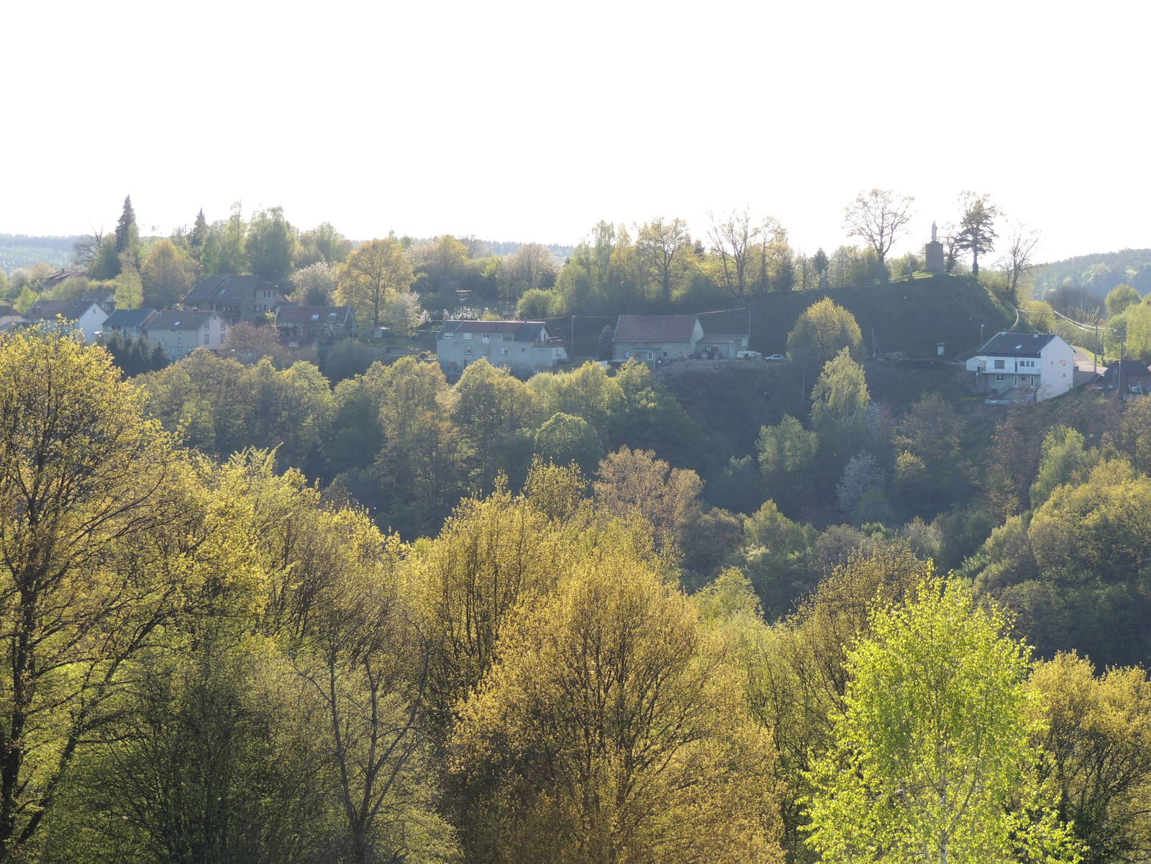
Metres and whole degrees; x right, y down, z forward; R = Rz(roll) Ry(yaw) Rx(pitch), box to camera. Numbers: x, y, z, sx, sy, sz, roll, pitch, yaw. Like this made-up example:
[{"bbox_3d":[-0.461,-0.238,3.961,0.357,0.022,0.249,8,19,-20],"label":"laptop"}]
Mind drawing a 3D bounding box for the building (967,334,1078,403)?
[{"bbox_3d":[84.010,-12.350,629.300,10.500,12.400,17.500,-3,4,-40],"label":"building"}]

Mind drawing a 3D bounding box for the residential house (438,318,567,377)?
[{"bbox_3d":[-14.590,-16.660,659.630,23.500,11.300,10.000,1,3,16],"label":"residential house"}]

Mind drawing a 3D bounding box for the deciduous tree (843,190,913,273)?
[{"bbox_3d":[66.030,-43.620,725.700,15.800,18.900,15.800,0,3,5],"label":"deciduous tree"}]

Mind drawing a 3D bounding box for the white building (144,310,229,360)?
[{"bbox_3d":[-81.750,-20.340,703.000,15.200,10.840,10.000,2,4,35],"label":"white building"}]

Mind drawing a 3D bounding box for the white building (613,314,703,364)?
[{"bbox_3d":[17.100,-19.350,689.520,16.500,9.600,11.000,1,3,15],"label":"white building"}]

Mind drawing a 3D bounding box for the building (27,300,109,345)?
[{"bbox_3d":[-110.970,-23.580,725.000,16.000,10.100,9.800,2,4,31],"label":"building"}]

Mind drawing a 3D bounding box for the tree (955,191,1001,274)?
[{"bbox_3d":[86.170,-42.360,712.000,9.600,18.290,9.400,0,3,7],"label":"tree"}]

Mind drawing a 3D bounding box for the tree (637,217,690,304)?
[{"bbox_3d":[19.140,-37.290,722.000,11.600,18.940,11.400,0,3,2],"label":"tree"}]

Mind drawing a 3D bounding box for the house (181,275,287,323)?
[{"bbox_3d":[-76.000,-29.430,740.530,18.000,11.600,14.500,3,4,40],"label":"house"}]

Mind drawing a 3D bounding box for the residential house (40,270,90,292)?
[{"bbox_3d":[-131.730,-37.790,859.140,10.500,8.000,10.000,2,4,33],"label":"residential house"}]

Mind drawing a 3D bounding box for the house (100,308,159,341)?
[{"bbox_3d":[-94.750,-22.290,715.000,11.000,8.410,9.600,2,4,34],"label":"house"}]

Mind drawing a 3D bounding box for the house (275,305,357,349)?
[{"bbox_3d":[-55.550,-22.380,712.000,15.400,9.530,9.300,1,3,10],"label":"house"}]

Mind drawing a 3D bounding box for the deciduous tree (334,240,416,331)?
[{"bbox_3d":[-42.990,-31.900,712.990,16.600,19.400,16.600,0,3,-3],"label":"deciduous tree"}]

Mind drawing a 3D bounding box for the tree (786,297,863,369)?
[{"bbox_3d":[50.040,-19.510,668.000,15.600,14.990,15.200,0,3,4],"label":"tree"}]

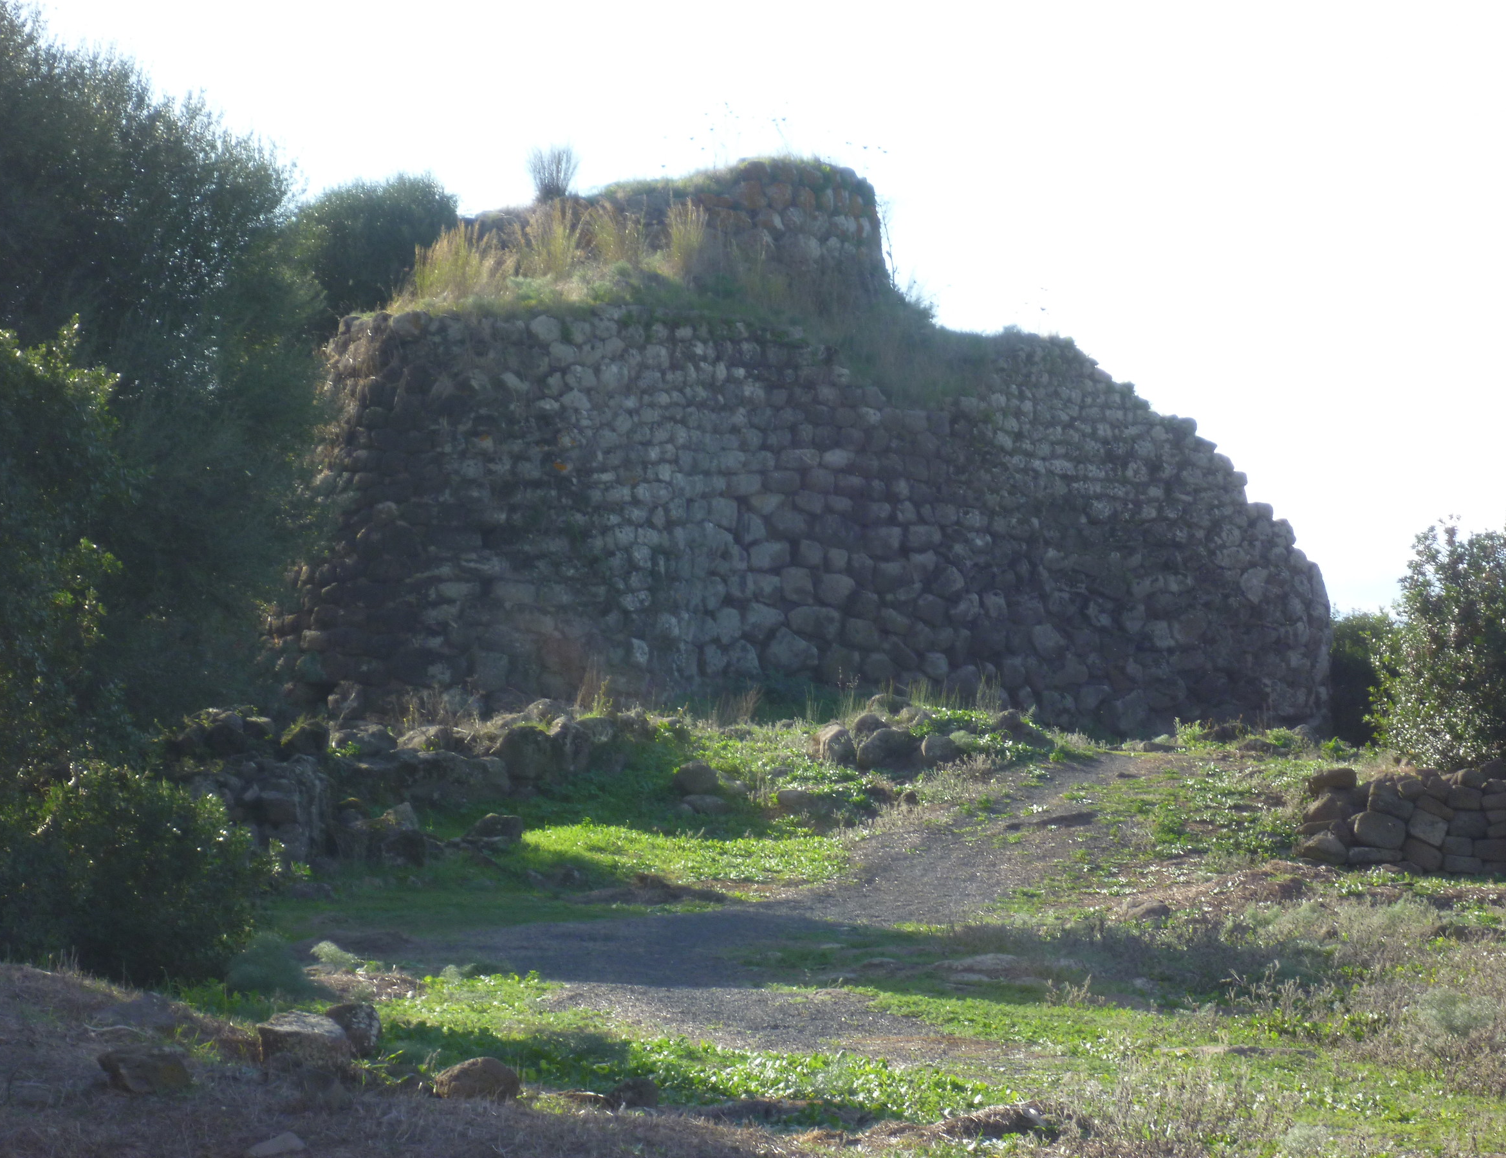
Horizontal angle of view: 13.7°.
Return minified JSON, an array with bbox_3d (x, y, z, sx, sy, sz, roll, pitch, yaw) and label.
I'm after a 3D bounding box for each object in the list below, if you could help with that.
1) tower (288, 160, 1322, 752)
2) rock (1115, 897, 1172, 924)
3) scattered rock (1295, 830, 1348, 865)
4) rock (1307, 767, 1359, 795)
[{"bbox_3d":[0.796,-2.321,107.000,17.849,9.723,15.000,0,-1,0],"label":"tower"},{"bbox_3d":[4.006,3.406,64.000,0.581,0.272,0.480,0,-1,0],"label":"rock"},{"bbox_3d":[4.832,2.283,53.000,0.440,0.297,0.360,0,-1,0],"label":"scattered rock"},{"bbox_3d":[6.497,2.258,70.000,0.568,0.311,0.420,0,-1,0],"label":"rock"}]

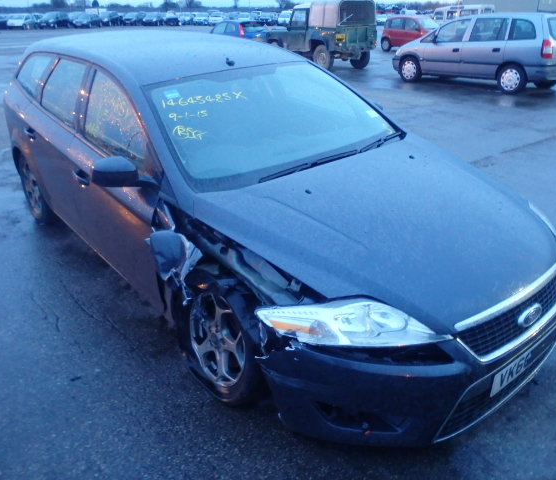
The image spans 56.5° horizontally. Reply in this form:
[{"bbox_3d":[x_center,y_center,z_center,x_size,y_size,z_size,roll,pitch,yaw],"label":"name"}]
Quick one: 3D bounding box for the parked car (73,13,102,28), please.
[{"bbox_3d":[-19.985,-23.081,54.501,1.750,1.460,4.200,2,24,5],"label":"parked car"}]

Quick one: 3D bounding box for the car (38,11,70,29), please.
[{"bbox_3d":[-23.463,-23.158,54.587,1.790,1.580,4.350,2,24,5],"label":"car"}]

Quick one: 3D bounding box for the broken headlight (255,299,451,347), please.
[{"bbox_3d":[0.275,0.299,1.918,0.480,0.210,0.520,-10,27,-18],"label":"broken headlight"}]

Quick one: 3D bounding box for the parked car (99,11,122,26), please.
[{"bbox_3d":[-19.148,-25.621,60.008,1.760,1.520,4.300,2,24,5],"label":"parked car"}]

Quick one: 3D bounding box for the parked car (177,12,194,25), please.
[{"bbox_3d":[-11.038,-27.032,63.183,1.740,1.470,4.200,-1,24,-2],"label":"parked car"}]

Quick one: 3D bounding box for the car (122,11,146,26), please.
[{"bbox_3d":[-17.215,-26.379,62.105,1.760,1.470,4.300,1,24,3],"label":"car"}]

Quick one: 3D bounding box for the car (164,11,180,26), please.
[{"bbox_3d":[-12.595,-26.414,62.099,1.760,1.500,4.300,0,24,0],"label":"car"}]

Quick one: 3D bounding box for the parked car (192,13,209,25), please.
[{"bbox_3d":[-9.380,-27.023,63.477,1.760,1.470,4.300,-1,24,-1],"label":"parked car"}]

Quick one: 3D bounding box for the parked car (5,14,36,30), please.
[{"bbox_3d":[-26.258,-22.503,53.413,1.720,1.500,4.100,0,24,0],"label":"parked car"}]

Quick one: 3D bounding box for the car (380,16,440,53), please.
[{"bbox_3d":[6.081,-8.847,22.191,1.590,1.540,3.540,-15,28,-30],"label":"car"}]

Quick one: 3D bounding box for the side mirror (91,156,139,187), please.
[{"bbox_3d":[-0.763,-0.322,2.453,0.220,0.145,0.130,-19,30,-35],"label":"side mirror"}]

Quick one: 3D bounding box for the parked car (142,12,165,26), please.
[{"bbox_3d":[-14.481,-26.040,61.022,1.760,1.470,4.300,1,24,3],"label":"parked car"}]

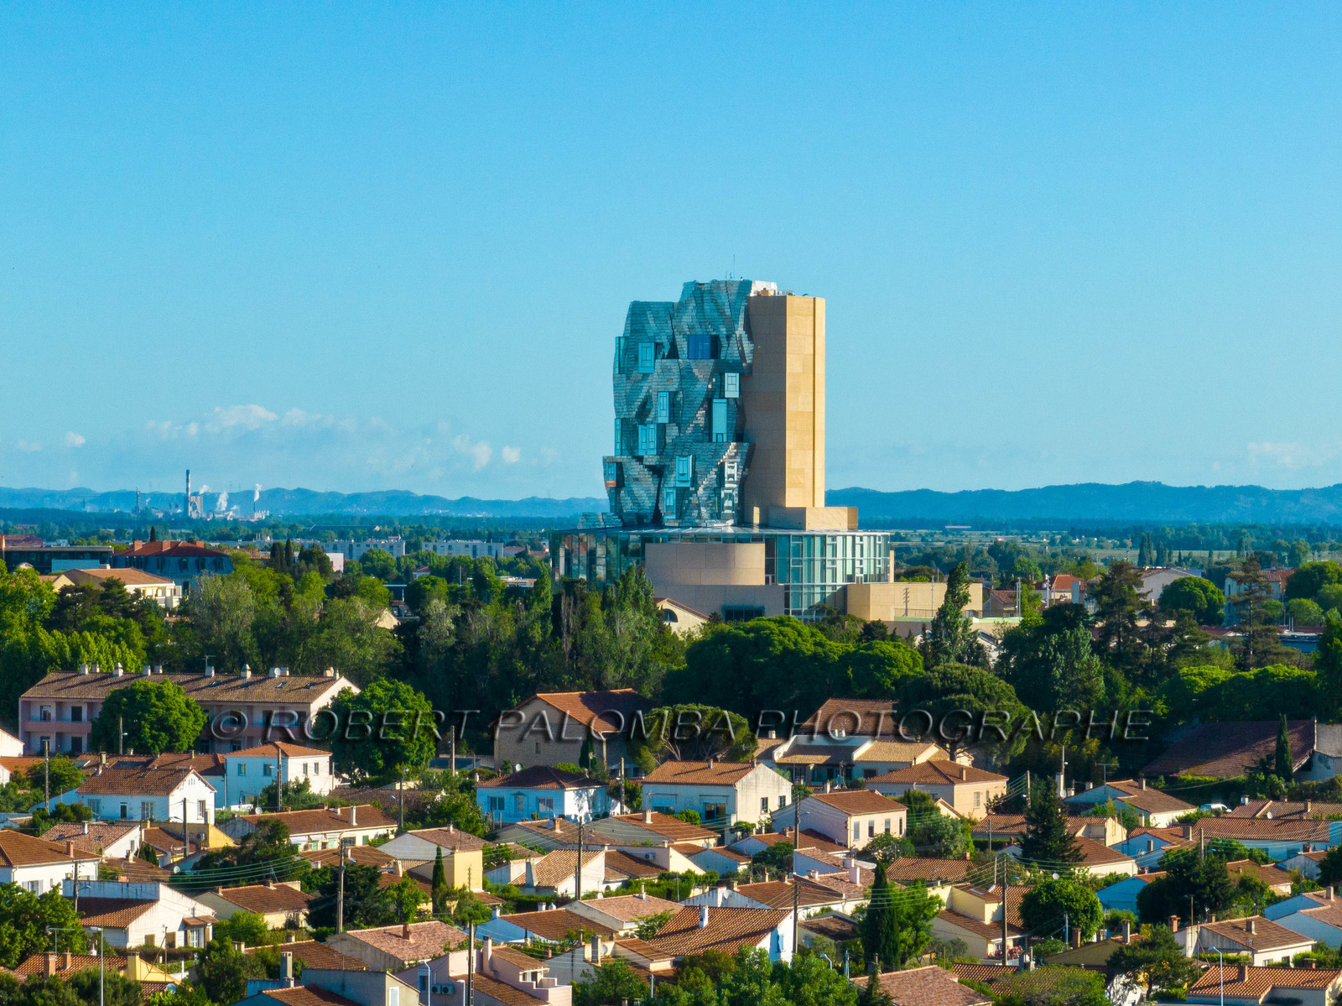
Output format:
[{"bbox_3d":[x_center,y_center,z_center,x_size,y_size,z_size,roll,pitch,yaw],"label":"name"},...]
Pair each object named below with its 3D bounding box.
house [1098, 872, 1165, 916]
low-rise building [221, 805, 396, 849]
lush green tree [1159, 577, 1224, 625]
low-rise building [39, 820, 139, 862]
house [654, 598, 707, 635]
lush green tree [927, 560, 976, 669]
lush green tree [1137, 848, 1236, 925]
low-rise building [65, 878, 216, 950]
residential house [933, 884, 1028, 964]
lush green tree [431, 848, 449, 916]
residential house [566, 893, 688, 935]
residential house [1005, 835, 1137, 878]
[{"bbox_3d":[35.794,28.726,451.823,6.600,4.000,9.500,0,0,26],"label":"house"},{"bbox_3d":[-32.231,29.281,552.002,6.500,4.200,20.000,0,0,30],"label":"low-rise building"},{"bbox_3d":[83.508,16.664,1000.004,10.600,9.800,10.000,0,0,0],"label":"lush green tree"},{"bbox_3d":[-48.350,28.656,512.378,7.600,4.200,6.200,0,0,24],"label":"low-rise building"},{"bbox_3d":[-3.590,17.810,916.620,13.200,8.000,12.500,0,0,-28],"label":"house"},{"bbox_3d":[38.279,15.999,850.000,6.400,16.000,6.400,0,0,0],"label":"lush green tree"},{"bbox_3d":[38.815,29.086,470.002,7.400,6.200,6.500,0,0,0],"label":"lush green tree"},{"bbox_3d":[-38.780,29.570,445.700,8.000,4.900,10.800,0,0,32],"label":"low-rise building"},{"bbox_3d":[20.260,29.330,428.350,6.500,5.700,6.400,0,0,28],"label":"residential house"},{"bbox_3d":[-17.965,29.489,486.002,1.300,5.400,1.300,0,0,0],"label":"lush green tree"},{"bbox_3d":[-3.853,28.710,423.267,7.000,4.000,10.500,0,0,27],"label":"residential house"},{"bbox_3d":[29.485,28.541,485.609,8.400,4.400,12.800,0,0,27],"label":"residential house"}]

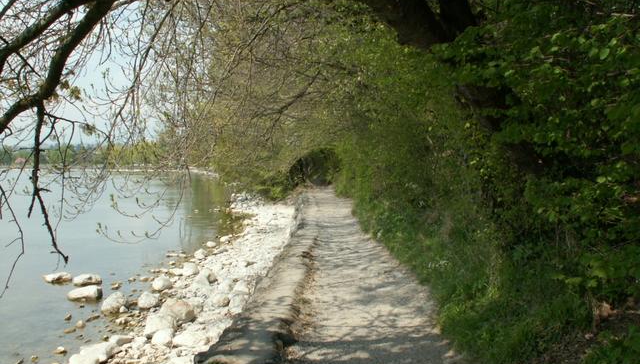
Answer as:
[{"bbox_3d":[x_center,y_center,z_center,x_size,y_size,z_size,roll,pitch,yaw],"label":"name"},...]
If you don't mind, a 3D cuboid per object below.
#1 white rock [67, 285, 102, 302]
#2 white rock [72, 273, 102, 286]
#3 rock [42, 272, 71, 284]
[{"bbox_3d":[-4.195,2.000,11.603,0.595,0.255,0.420,0,2,-16],"label":"white rock"},{"bbox_3d":[-4.655,1.975,13.002,0.555,0.227,0.380,0,2,-16],"label":"white rock"},{"bbox_3d":[-5.352,1.975,13.265,0.547,0.215,0.360,0,2,-16],"label":"rock"}]

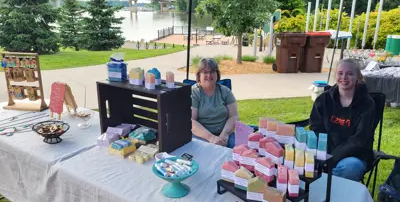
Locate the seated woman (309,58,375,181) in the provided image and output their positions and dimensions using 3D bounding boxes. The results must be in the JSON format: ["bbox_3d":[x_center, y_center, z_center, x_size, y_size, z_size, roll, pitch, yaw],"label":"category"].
[{"bbox_3d":[0.978,0.262,2.166,0.540,1.170,0.800,8,18,26],"label":"seated woman"}]

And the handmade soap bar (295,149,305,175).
[{"bbox_3d":[0.363,0.219,1.093,0.030,0.066,0.072,4,17,14],"label":"handmade soap bar"}]

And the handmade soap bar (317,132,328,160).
[{"bbox_3d":[0.430,0.159,1.058,0.027,0.067,0.068,6,17,20],"label":"handmade soap bar"}]

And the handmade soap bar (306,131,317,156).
[{"bbox_3d":[0.412,0.158,1.105,0.029,0.082,0.066,3,17,9],"label":"handmade soap bar"}]

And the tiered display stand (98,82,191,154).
[{"bbox_3d":[-0.312,0.053,1.690,0.472,0.310,0.243,13,20,35],"label":"tiered display stand"}]

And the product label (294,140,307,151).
[{"bbox_3d":[0.397,0.166,1.188,0.030,0.028,0.068,2,16,8],"label":"product label"}]

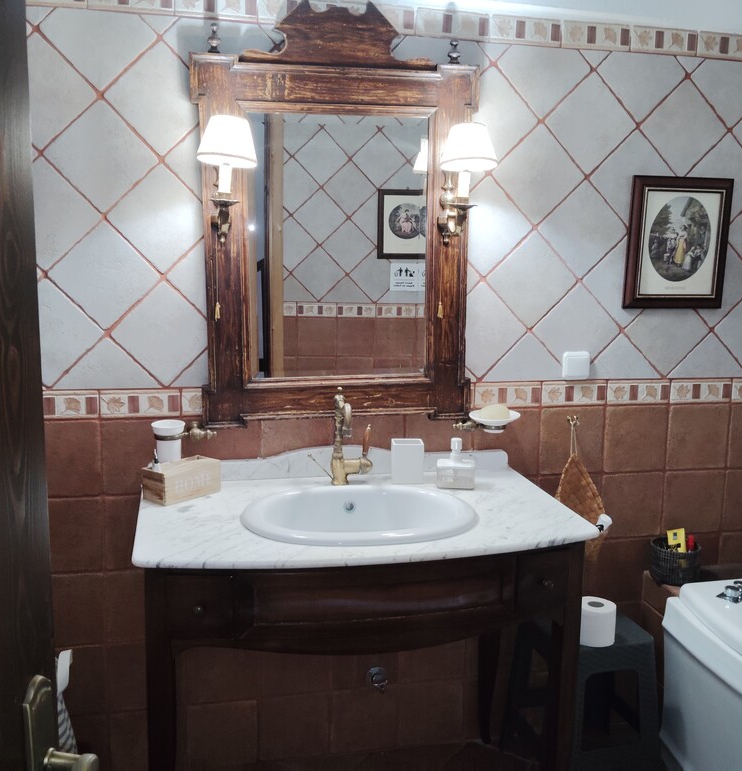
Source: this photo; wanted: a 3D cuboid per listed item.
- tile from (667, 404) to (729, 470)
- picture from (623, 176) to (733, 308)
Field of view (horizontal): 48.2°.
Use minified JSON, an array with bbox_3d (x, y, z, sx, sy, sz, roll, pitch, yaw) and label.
[{"bbox_3d":[0.997,0.155,2.533,0.200,0.200,0.012,-1,9,-12],"label":"tile"},{"bbox_3d":[0.867,-0.401,2.346,0.314,0.366,0.024,-1,8,-12],"label":"picture"}]

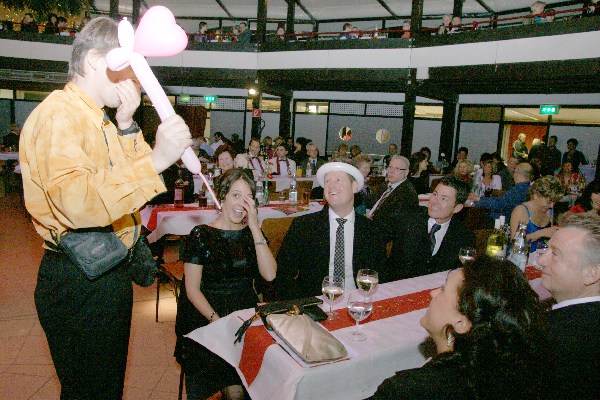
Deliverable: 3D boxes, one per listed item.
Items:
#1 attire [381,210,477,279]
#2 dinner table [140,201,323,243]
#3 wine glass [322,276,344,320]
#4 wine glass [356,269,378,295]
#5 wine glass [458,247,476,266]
[{"bbox_3d":[0.770,0.397,2.501,0.570,0.660,0.380,7,9,20],"label":"attire"},{"bbox_3d":[-0.411,0.437,4.024,2.000,0.750,0.540,-2,9,-32],"label":"dinner table"},{"bbox_3d":[0.135,0.381,1.581,0.087,0.168,0.087,4,8,0],"label":"wine glass"},{"bbox_3d":[0.281,0.378,1.670,0.087,0.168,0.087,4,8,0],"label":"wine glass"},{"bbox_3d":[0.842,0.327,2.031,0.080,0.150,0.080,-2,9,-32],"label":"wine glass"}]

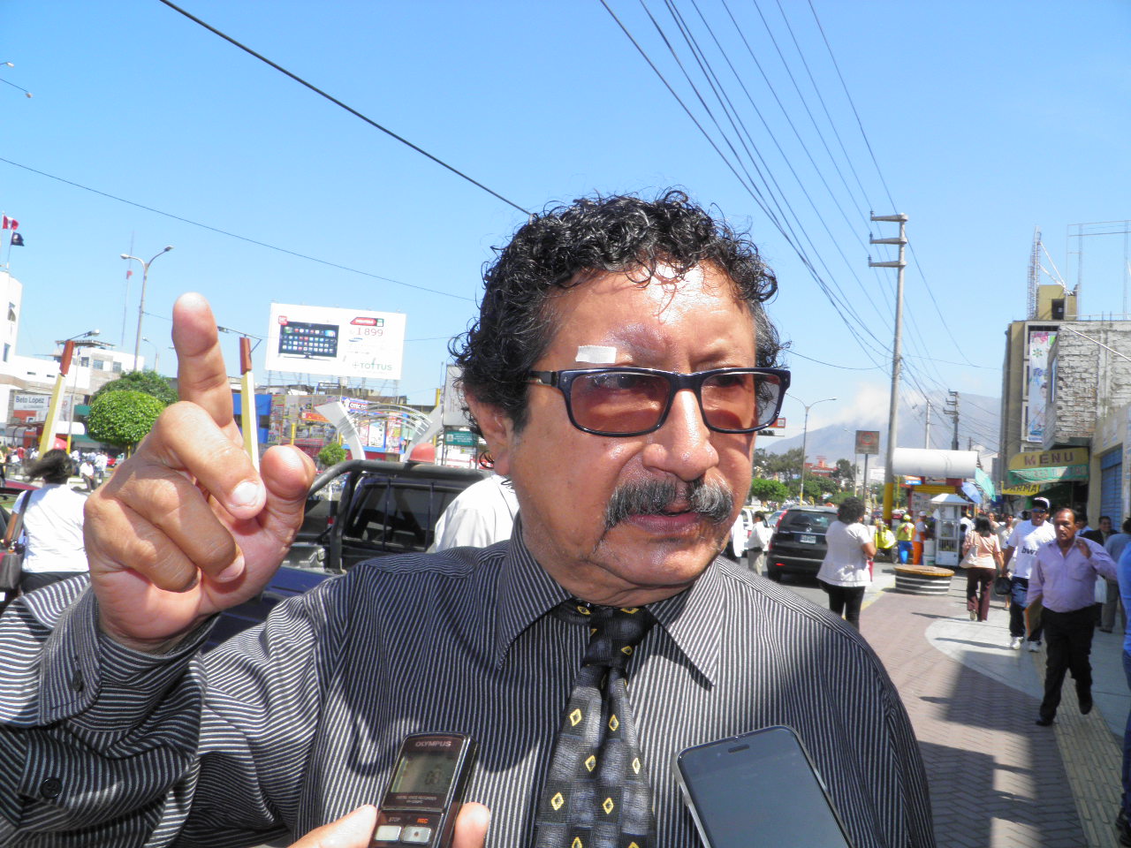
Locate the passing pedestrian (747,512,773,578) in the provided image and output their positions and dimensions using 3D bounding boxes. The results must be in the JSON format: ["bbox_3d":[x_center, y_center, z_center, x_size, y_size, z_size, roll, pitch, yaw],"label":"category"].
[{"bbox_3d":[3.858,2.505,18.200,0.420,1.550,0.500,2,-4,31],"label":"passing pedestrian"}]

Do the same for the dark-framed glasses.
[{"bbox_3d":[0.039,-0.014,0.578,0.146,0.045,0.143,-1,4,-23],"label":"dark-framed glasses"}]

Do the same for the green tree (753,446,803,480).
[{"bbox_3d":[22.084,6.689,97.675,6.200,8.220,6.000,3,-5,13],"label":"green tree"}]

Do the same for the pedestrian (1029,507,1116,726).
[{"bbox_3d":[3.850,1.467,6.950,0.660,1.670,0.550,2,-4,27],"label":"pedestrian"}]

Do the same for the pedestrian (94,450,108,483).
[{"bbox_3d":[-23.346,2.110,46.000,0.520,1.670,0.400,4,-4,0],"label":"pedestrian"}]

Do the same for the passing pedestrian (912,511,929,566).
[{"bbox_3d":[9.694,3.199,25.000,0.400,1.620,0.460,4,-4,-5],"label":"passing pedestrian"}]

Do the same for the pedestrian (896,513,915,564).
[{"bbox_3d":[9.383,3.249,25.200,0.480,1.620,0.420,2,-4,30],"label":"pedestrian"}]

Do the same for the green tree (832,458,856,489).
[{"bbox_3d":[38.210,8.692,125.000,3.600,8.100,3.600,4,-4,0],"label":"green tree"}]

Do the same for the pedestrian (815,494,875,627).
[{"bbox_3d":[2.852,1.549,9.300,0.580,1.620,0.420,2,-4,23],"label":"pedestrian"}]

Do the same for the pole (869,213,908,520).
[{"bbox_3d":[10.736,-1.286,31.232,1.320,11.920,0.360,2,-5,25],"label":"pole"}]

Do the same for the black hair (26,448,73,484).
[{"bbox_3d":[-2.803,0.229,5.000,0.250,0.200,0.200,6,-5,-17],"label":"black hair"}]

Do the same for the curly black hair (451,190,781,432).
[{"bbox_3d":[0.032,-0.062,0.610,0.210,0.185,0.220,-1,4,-23],"label":"curly black hair"}]

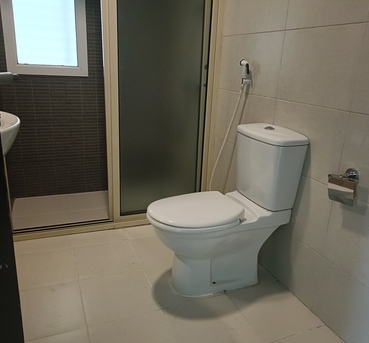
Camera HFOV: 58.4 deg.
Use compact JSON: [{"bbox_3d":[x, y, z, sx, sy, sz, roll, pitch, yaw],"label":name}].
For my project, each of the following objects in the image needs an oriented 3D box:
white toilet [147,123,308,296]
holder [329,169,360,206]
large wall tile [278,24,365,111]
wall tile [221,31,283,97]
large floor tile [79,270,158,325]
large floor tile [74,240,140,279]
[{"bbox_3d":[0.152,0.195,1.562,0.678,0.778,0.400,-5,19,-22],"label":"white toilet"},{"bbox_3d":[0.605,0.056,1.226,0.080,0.122,0.130,-5,19,-22],"label":"holder"},{"bbox_3d":[0.549,-0.436,1.383,0.015,0.309,0.443,-5,19,-22],"label":"large wall tile"},{"bbox_3d":[0.349,-0.591,1.839,0.015,0.309,0.599,-5,19,-22],"label":"wall tile"},{"bbox_3d":[-0.311,0.585,1.564,0.326,0.015,0.329,-5,19,-22],"label":"large floor tile"},{"bbox_3d":[-0.437,0.487,1.852,0.326,0.015,0.329,-5,19,-22],"label":"large floor tile"}]

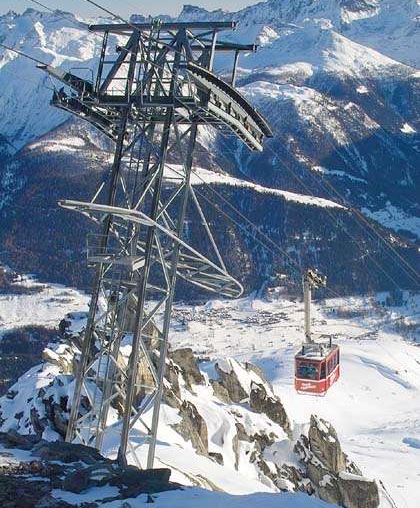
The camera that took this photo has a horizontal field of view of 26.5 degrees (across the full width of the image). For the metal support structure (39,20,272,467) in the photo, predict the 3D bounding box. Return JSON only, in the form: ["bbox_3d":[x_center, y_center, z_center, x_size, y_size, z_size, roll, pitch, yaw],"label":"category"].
[{"bbox_3d":[-2.409,-0.250,34.388,6.630,17.050,10.230,5,-8,23],"label":"metal support structure"}]

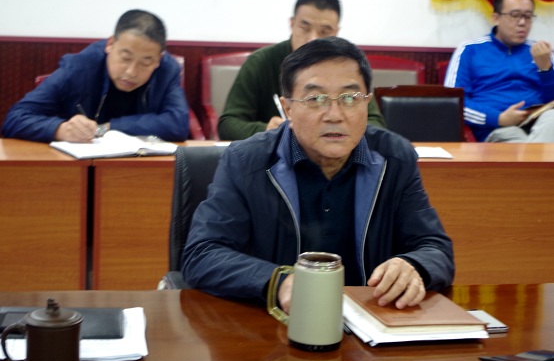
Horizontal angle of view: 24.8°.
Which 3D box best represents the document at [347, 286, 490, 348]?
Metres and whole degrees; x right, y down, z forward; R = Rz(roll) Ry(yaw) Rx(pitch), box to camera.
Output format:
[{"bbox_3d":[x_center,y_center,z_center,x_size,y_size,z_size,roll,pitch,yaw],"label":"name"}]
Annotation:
[{"bbox_3d":[0.239,0.241,2.271,0.197,0.033,0.245,0,11,-13],"label":"document"}]

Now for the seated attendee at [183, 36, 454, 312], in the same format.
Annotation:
[{"bbox_3d":[0.060,0.332,2.529,0.540,1.240,0.700,1,11,-6],"label":"seated attendee"}]

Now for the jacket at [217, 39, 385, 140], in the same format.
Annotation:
[{"bbox_3d":[0.100,-0.214,4.399,0.580,0.580,0.420,1,11,-11],"label":"jacket"}]

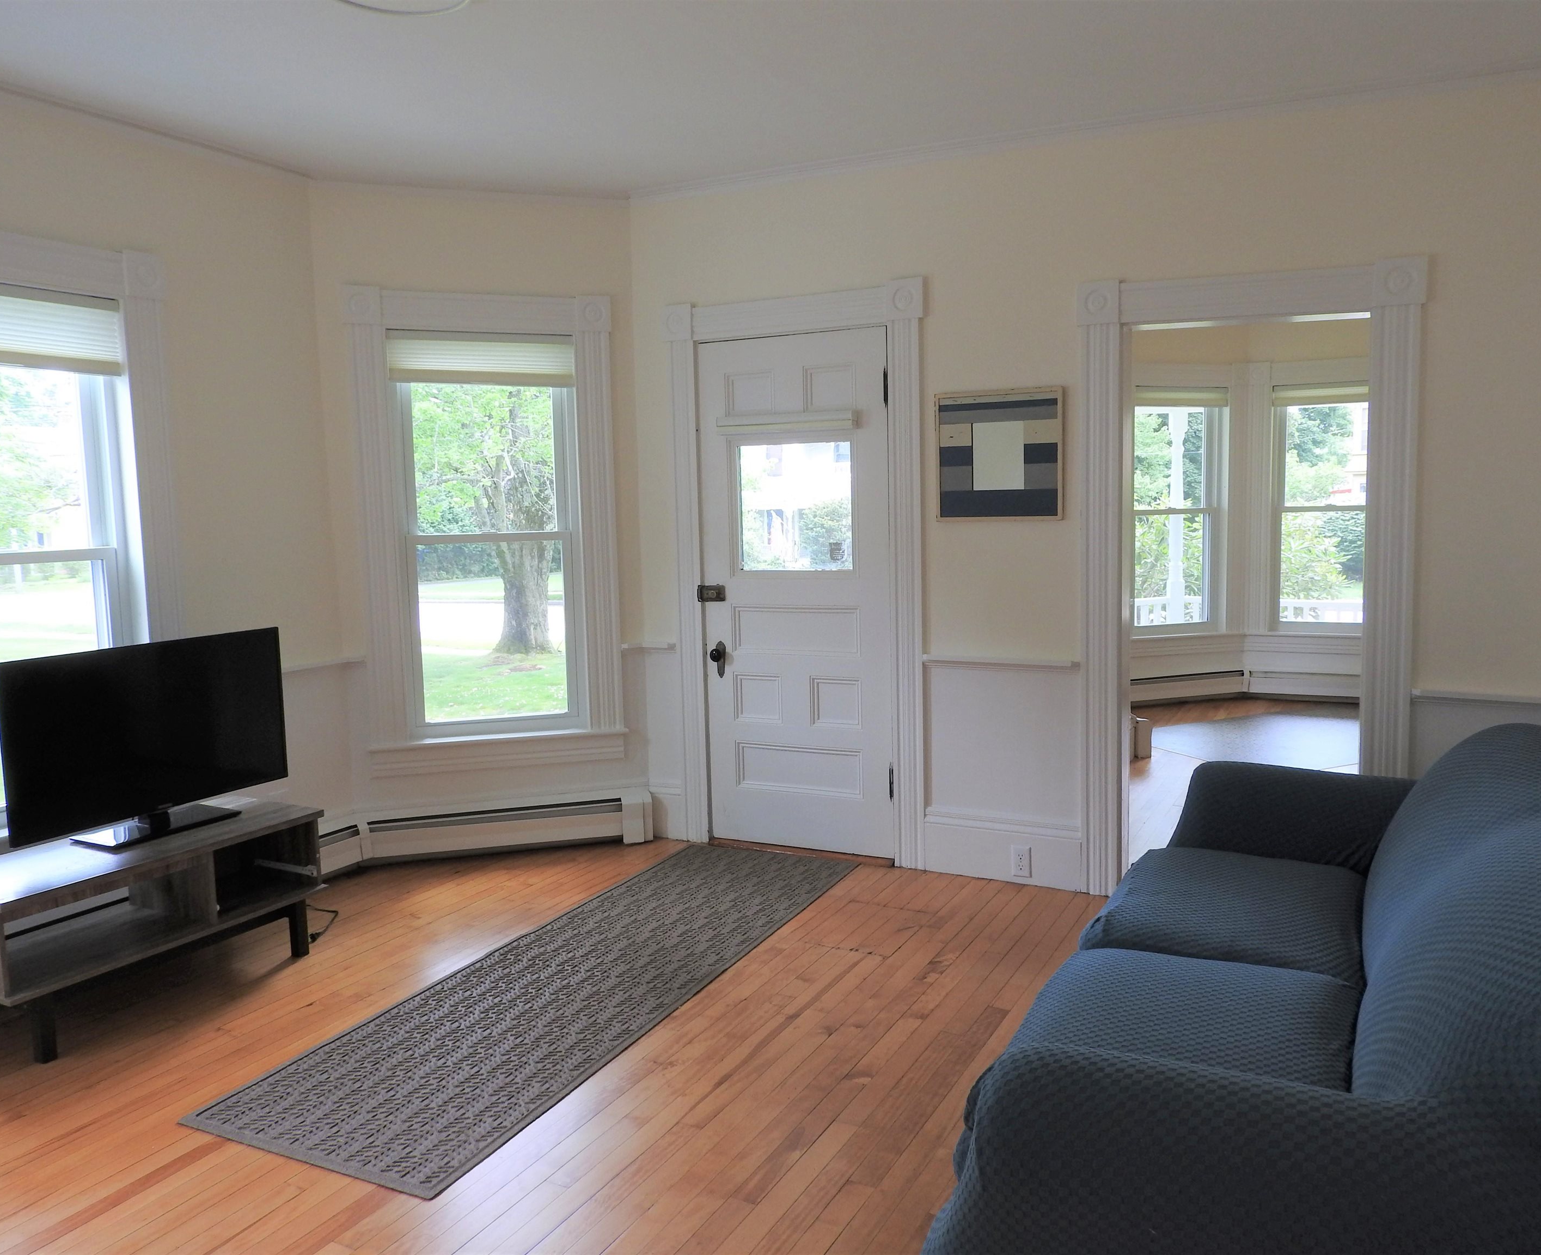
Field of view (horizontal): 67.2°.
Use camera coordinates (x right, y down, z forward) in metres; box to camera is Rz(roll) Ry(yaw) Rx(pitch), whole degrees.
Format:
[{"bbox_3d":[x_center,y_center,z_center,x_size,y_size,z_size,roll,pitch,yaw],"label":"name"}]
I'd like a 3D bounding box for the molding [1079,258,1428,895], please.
[{"bbox_3d":[1.595,-0.097,3.933,1.086,2.144,0.140,1,6,24],"label":"molding"}]

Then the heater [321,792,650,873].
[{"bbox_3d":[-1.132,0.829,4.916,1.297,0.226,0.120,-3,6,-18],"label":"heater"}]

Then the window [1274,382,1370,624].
[{"bbox_3d":[3.913,-0.837,8.085,0.712,1.733,0.100,1,6,24],"label":"window"}]

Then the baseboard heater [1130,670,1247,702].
[{"bbox_3d":[2.952,0.443,8.176,1.096,0.219,0.080,-3,6,-18],"label":"baseboard heater"}]

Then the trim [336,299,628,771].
[{"bbox_3d":[-1.159,-0.425,4.868,1.077,1.939,0.110,-3,6,-18],"label":"trim"}]

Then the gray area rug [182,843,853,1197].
[{"bbox_3d":[-0.512,1.044,3.631,0.758,0.010,2.499,1,6,24],"label":"gray area rug"}]

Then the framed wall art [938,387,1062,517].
[{"bbox_3d":[0.821,-0.626,4.211,0.471,0.473,0.030,1,6,24],"label":"framed wall art"}]

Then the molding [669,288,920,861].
[{"bbox_3d":[0.106,-0.197,4.662,1.099,2.239,0.100,1,6,24],"label":"molding"}]

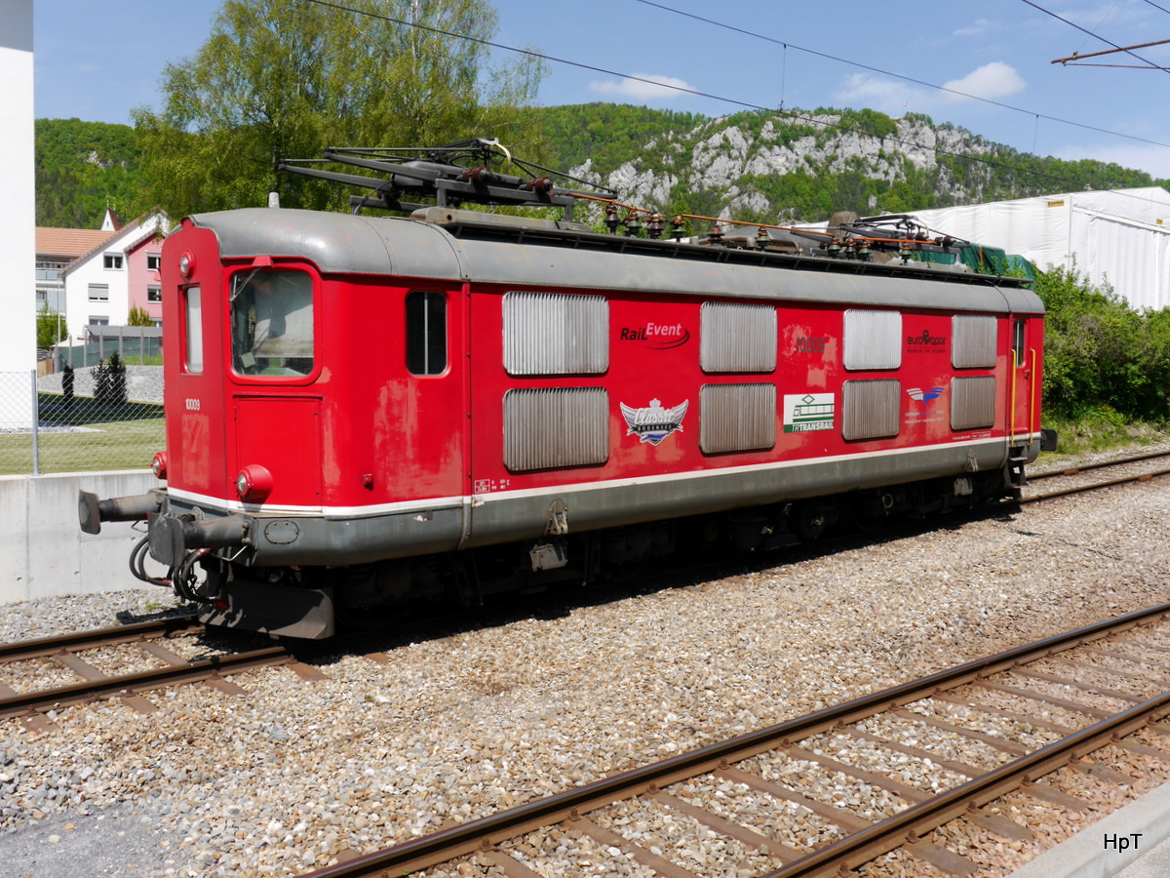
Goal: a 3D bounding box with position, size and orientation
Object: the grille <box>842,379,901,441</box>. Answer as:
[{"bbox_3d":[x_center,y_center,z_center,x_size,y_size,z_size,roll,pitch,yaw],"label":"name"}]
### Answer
[{"bbox_3d":[3.485,-0.362,13.197,1.274,0.720,0.060,-4,6,-43],"label":"grille"}]

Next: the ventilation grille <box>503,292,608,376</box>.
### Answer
[{"bbox_3d":[-0.255,-0.936,9.675,1.260,0.713,0.060,-4,6,-43],"label":"ventilation grille"}]

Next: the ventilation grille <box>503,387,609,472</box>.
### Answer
[{"bbox_3d":[-0.256,-0.100,9.739,1.265,0.721,0.060,-4,6,-43],"label":"ventilation grille"}]

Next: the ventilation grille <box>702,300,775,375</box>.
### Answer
[{"bbox_3d":[1.618,-1.065,11.407,1.262,0.710,0.060,-4,6,-43],"label":"ventilation grille"}]

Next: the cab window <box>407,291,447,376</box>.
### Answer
[{"bbox_3d":[-1.290,-0.855,8.774,0.399,0.680,0.060,-4,6,-43],"label":"cab window"}]

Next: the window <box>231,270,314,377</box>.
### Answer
[{"bbox_3d":[-2.420,-0.896,8.431,0.705,0.825,0.080,1,5,13],"label":"window"}]

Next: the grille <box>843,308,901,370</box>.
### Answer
[{"bbox_3d":[3.487,-1.200,13.135,1.272,0.711,0.060,-4,6,-43],"label":"grille"}]

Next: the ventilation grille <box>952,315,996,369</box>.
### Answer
[{"bbox_3d":[5.332,-1.330,14.840,1.267,0.718,0.060,-4,6,-43],"label":"ventilation grille"}]

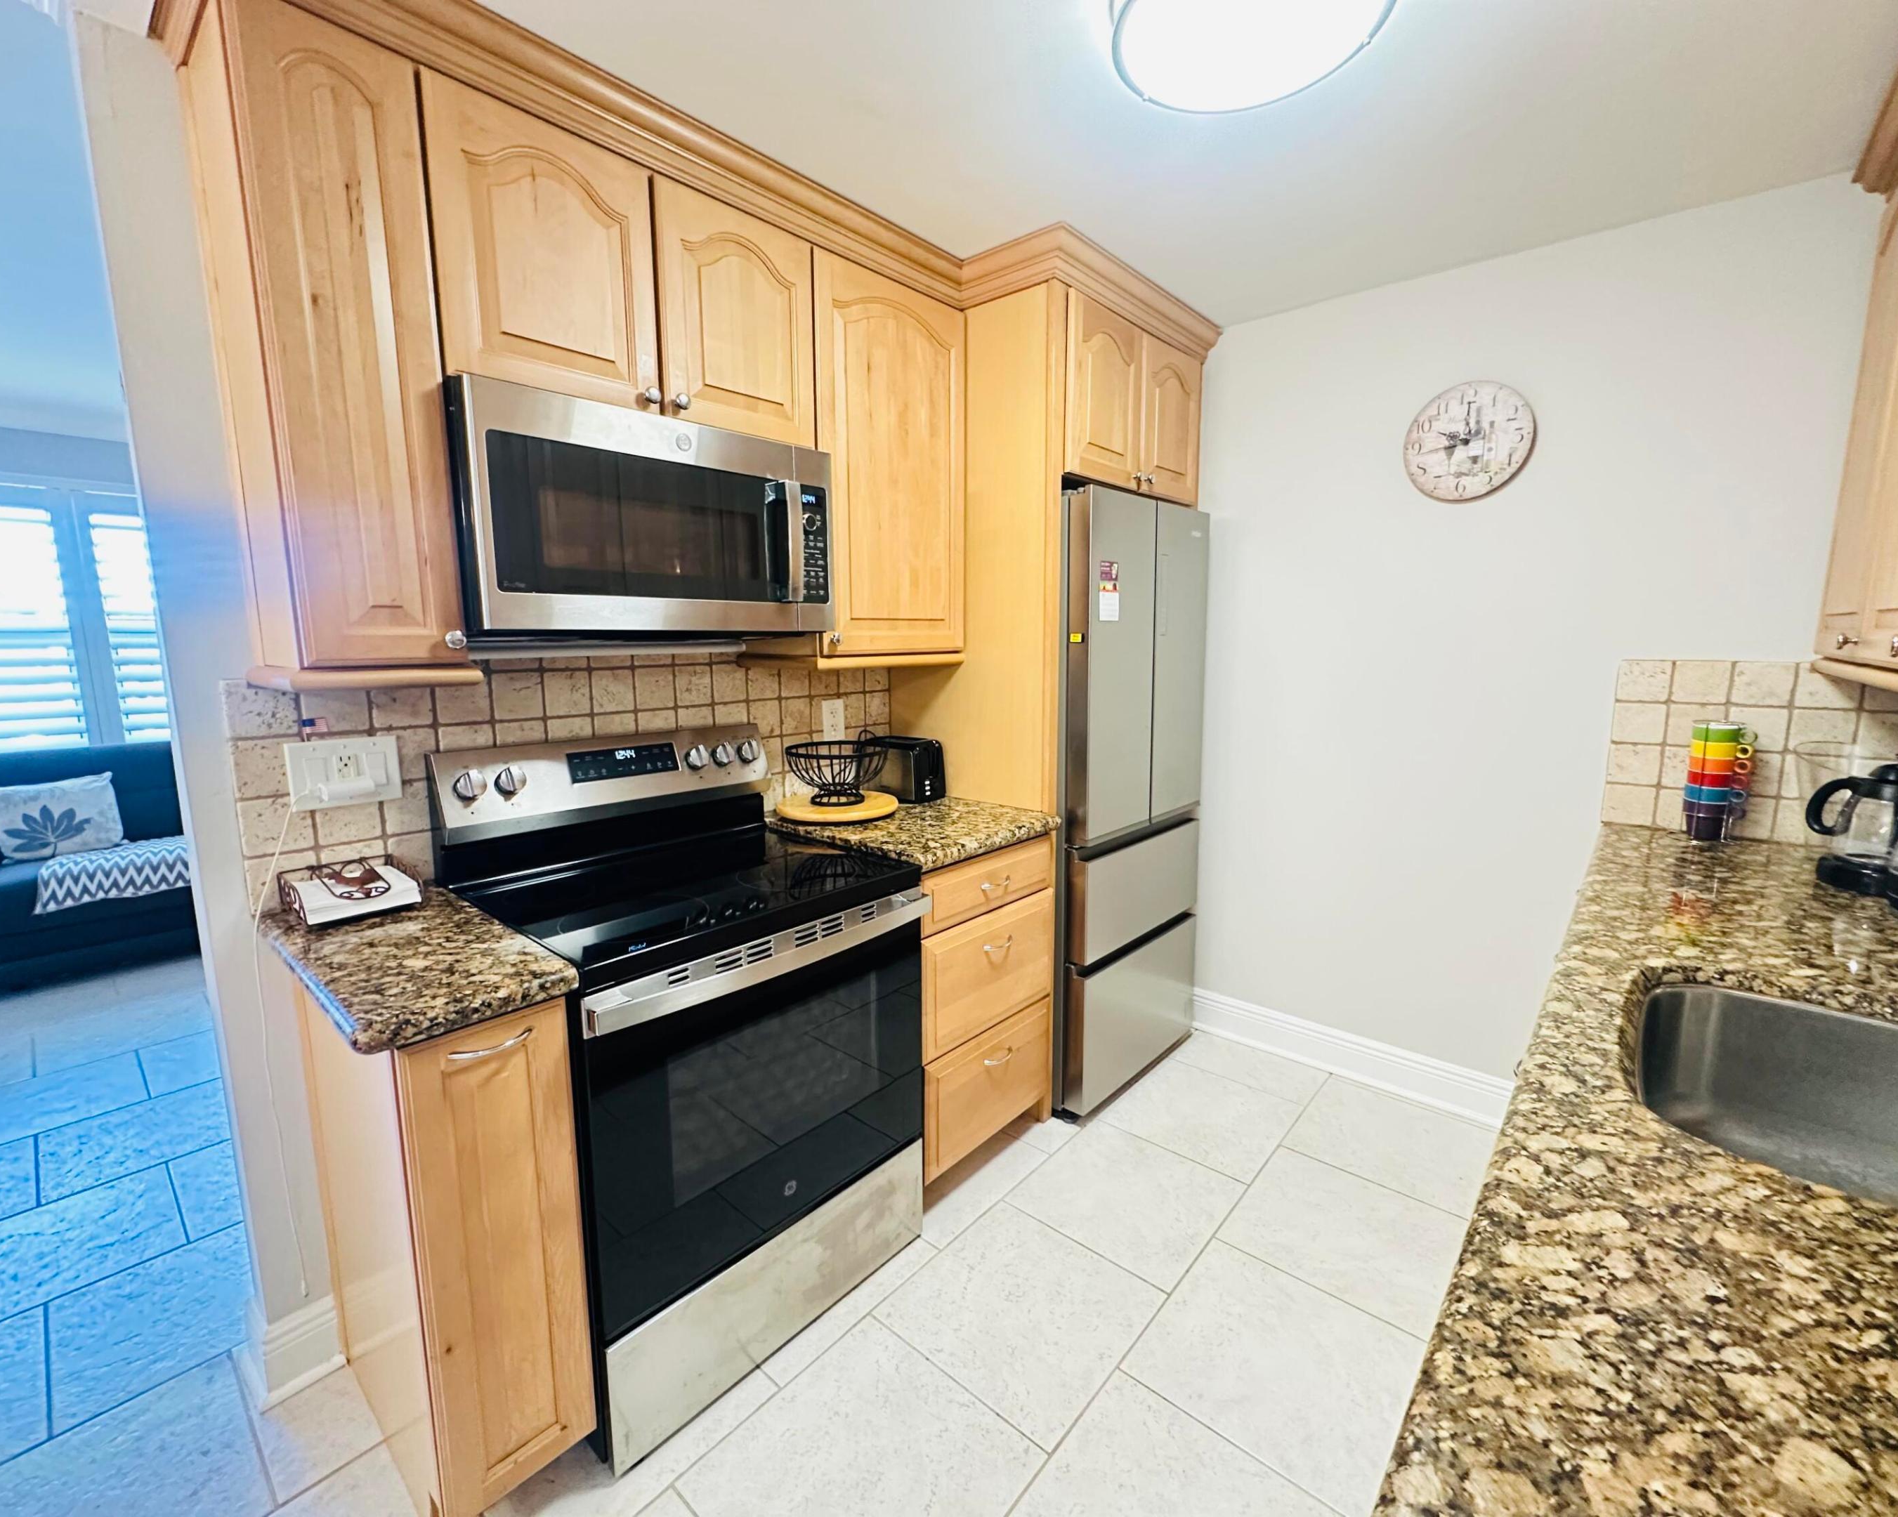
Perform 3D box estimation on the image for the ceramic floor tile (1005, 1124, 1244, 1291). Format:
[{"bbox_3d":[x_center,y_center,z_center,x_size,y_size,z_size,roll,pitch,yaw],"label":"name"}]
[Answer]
[{"bbox_3d":[0.457,1.118,2.095,0.457,0.010,0.457,7,11,40],"label":"ceramic floor tile"}]

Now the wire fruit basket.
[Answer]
[{"bbox_3d":[-0.310,0.046,2.243,0.274,0.152,0.274,0,8,0],"label":"wire fruit basket"}]

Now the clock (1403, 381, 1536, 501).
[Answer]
[{"bbox_3d":[1.419,-0.865,2.239,0.307,0.307,0.025,7,11,40],"label":"clock"}]

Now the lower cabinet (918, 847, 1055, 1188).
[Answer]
[{"bbox_3d":[-0.125,0.619,2.281,0.635,0.843,0.542,7,11,40],"label":"lower cabinet"}]

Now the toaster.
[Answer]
[{"bbox_3d":[-0.136,0.033,2.510,0.213,0.171,0.135,7,11,40],"label":"toaster"}]

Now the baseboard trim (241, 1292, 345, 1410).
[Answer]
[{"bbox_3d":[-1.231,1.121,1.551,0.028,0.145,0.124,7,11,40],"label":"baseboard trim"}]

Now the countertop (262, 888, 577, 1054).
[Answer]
[{"bbox_3d":[-0.887,0.315,1.331,0.650,0.034,0.277,7,11,40],"label":"countertop"}]

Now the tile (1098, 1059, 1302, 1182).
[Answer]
[{"bbox_3d":[0.757,1.066,2.442,0.457,0.010,0.457,7,11,40],"label":"tile"}]

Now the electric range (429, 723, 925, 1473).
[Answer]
[{"bbox_3d":[-0.535,0.561,1.757,0.675,1.183,0.755,7,11,40],"label":"electric range"}]

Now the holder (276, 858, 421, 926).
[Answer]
[{"bbox_3d":[-1.073,0.237,1.474,0.160,0.077,0.182,7,11,40],"label":"holder"}]

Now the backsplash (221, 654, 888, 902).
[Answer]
[{"bbox_3d":[-0.708,-0.024,2.010,0.012,0.435,1.593,7,11,40],"label":"backsplash"}]

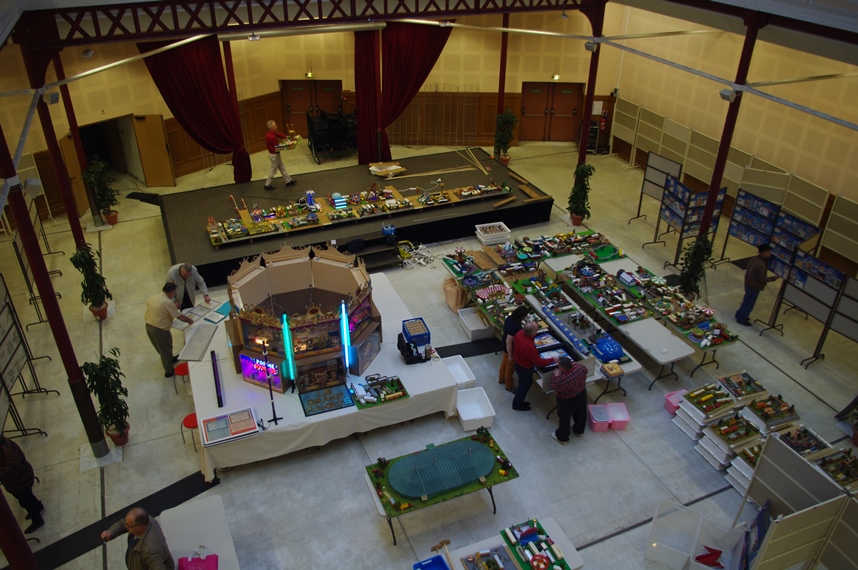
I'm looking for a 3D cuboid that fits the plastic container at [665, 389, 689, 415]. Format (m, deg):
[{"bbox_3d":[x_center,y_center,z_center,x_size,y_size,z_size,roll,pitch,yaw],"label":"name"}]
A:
[{"bbox_3d":[4.270,2.012,10.958,0.410,0.210,0.310,-12,32,-21],"label":"plastic container"}]

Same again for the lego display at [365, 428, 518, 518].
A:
[{"bbox_3d":[0.180,2.336,8.328,1.790,0.270,0.900,-12,33,-21],"label":"lego display"}]

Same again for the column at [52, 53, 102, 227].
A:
[{"bbox_3d":[-8.297,-3.622,15.212,0.230,4.800,0.230,-12,33,-21],"label":"column"}]

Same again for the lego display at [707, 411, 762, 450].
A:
[{"bbox_3d":[4.534,2.122,9.495,0.640,0.150,0.500,-8,32,-16],"label":"lego display"}]

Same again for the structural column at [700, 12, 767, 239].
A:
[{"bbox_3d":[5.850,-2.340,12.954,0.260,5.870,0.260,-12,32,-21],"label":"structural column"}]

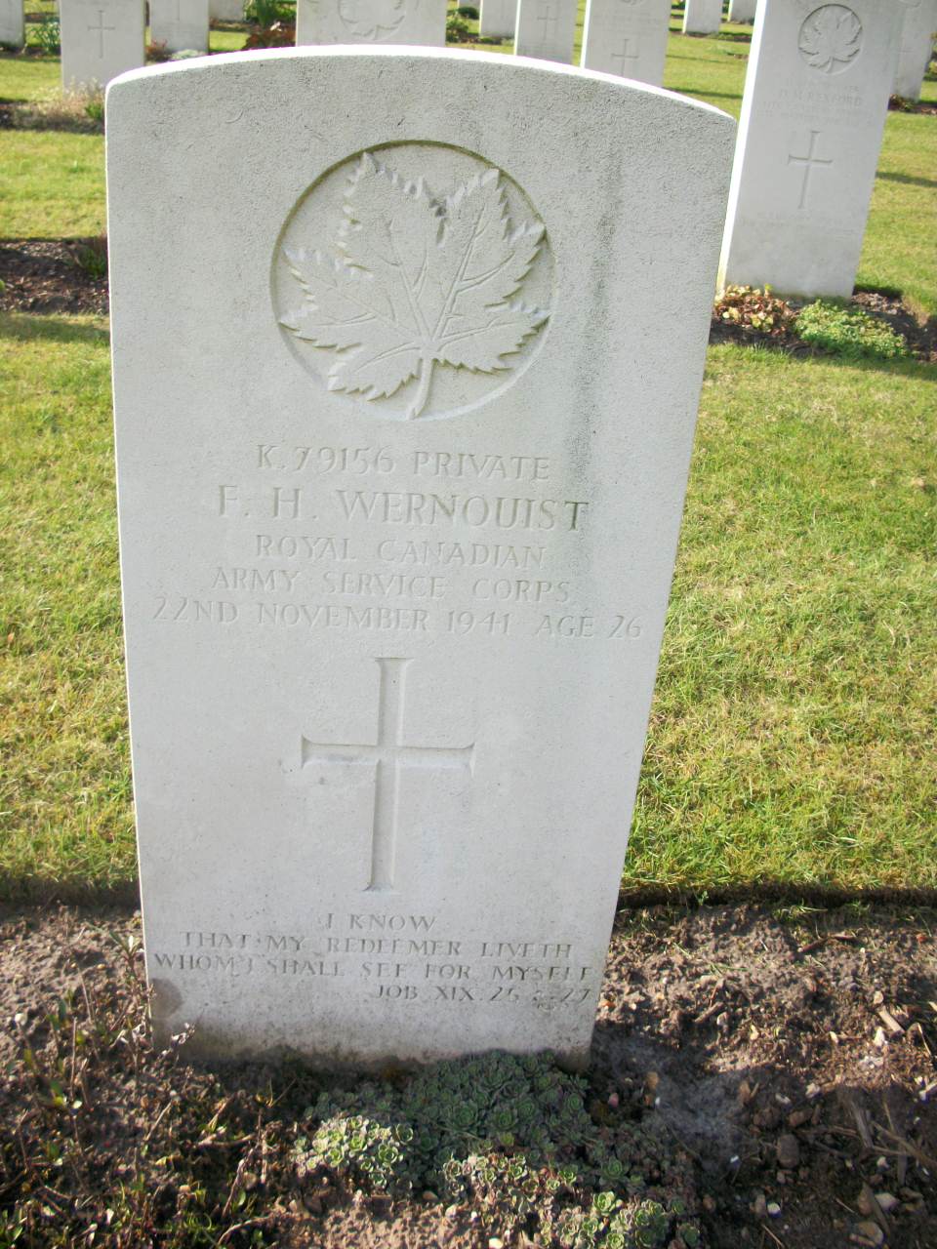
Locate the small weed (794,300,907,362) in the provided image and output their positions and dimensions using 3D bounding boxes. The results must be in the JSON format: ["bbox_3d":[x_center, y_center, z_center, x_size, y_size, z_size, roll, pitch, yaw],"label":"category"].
[{"bbox_3d":[0.960,-0.738,3.156,0.300,0.088,0.250,3,27,-3],"label":"small weed"}]

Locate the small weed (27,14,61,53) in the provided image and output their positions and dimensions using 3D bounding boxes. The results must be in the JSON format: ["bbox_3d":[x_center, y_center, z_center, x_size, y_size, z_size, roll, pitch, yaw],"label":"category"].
[{"bbox_3d":[-2.576,-3.637,7.761,0.270,0.230,0.240,3,27,-3],"label":"small weed"}]

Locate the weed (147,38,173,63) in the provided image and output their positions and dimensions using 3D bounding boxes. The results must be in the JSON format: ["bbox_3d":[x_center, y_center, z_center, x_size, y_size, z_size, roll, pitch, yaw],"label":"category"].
[{"bbox_3d":[-1.875,-3.448,7.596,0.180,0.140,0.160,3,27,-3],"label":"weed"}]

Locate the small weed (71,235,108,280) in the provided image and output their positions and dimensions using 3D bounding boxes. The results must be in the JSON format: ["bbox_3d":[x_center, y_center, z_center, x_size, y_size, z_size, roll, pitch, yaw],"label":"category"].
[{"bbox_3d":[-0.940,-0.930,3.197,0.140,0.105,0.130,3,27,-3],"label":"small weed"}]

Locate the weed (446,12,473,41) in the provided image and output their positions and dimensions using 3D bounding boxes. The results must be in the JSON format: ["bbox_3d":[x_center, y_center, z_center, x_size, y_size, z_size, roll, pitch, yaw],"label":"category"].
[{"bbox_3d":[-0.119,-4.699,9.945,0.260,0.200,0.230,3,27,-3],"label":"weed"}]

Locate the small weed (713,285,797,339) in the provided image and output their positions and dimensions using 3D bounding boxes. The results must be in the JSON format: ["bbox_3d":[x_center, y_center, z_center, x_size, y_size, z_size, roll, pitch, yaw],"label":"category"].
[{"bbox_3d":[0.718,-0.789,3.186,0.235,0.095,0.220,3,27,-3],"label":"small weed"}]

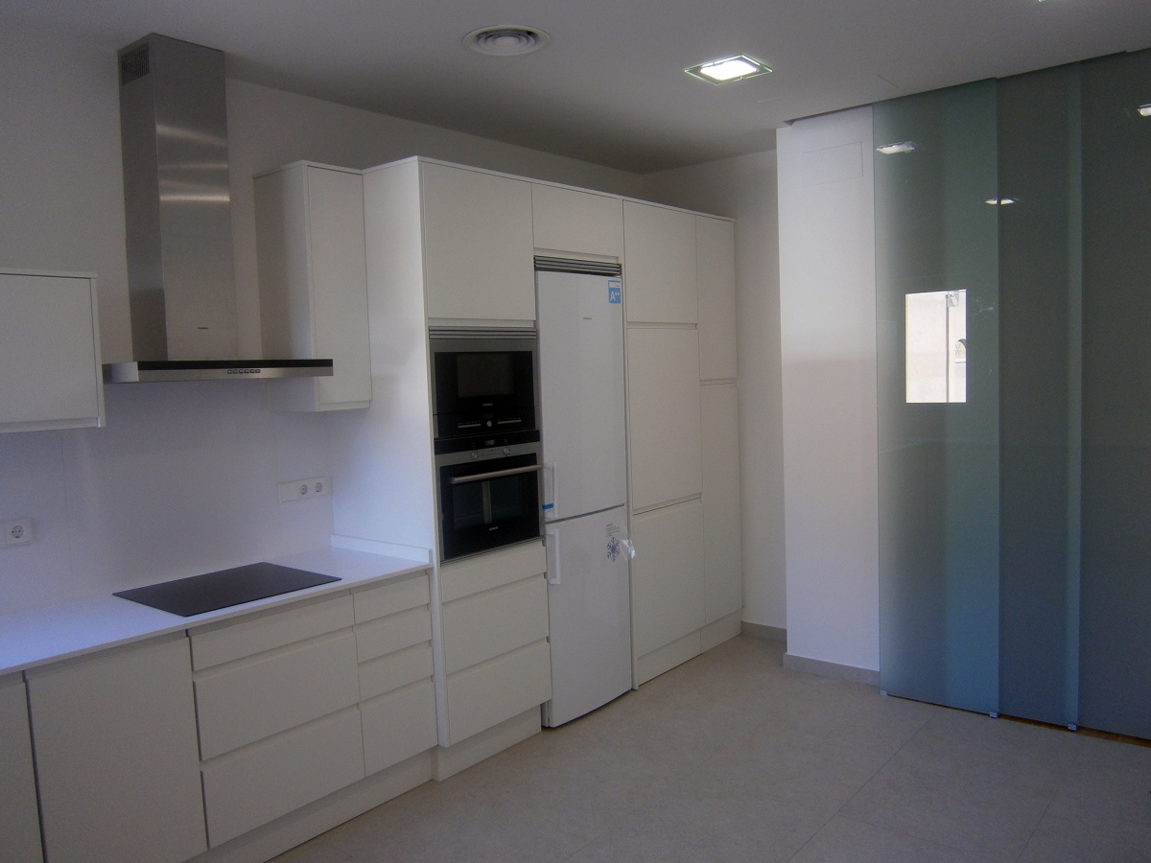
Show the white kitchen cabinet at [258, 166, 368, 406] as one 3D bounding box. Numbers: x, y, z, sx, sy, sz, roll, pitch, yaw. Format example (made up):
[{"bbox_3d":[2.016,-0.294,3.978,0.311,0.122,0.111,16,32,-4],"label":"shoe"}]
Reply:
[{"bbox_3d":[-1.056,-0.562,3.504,0.349,0.945,0.268,2,6,41],"label":"white kitchen cabinet"}]

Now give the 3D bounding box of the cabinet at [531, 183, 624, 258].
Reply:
[{"bbox_3d":[-0.225,-0.940,4.151,0.650,0.311,0.627,2,6,41],"label":"cabinet"}]

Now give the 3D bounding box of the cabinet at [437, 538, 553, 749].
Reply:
[{"bbox_3d":[-0.566,0.846,3.821,0.650,0.735,0.603,2,6,41],"label":"cabinet"}]

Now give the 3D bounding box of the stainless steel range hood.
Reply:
[{"bbox_3d":[-1.333,-0.772,3.056,0.504,1.173,0.696,2,6,41],"label":"stainless steel range hood"}]

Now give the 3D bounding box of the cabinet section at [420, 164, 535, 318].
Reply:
[{"bbox_3d":[-0.598,-0.751,3.688,0.600,0.602,0.596,1,5,40],"label":"cabinet section"}]

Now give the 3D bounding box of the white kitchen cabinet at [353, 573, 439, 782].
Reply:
[{"bbox_3d":[-0.904,0.910,3.478,0.610,0.684,0.343,2,6,41],"label":"white kitchen cabinet"}]

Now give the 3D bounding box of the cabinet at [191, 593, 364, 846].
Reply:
[{"bbox_3d":[-1.210,0.947,3.126,0.610,0.684,0.593,2,6,41],"label":"cabinet"}]

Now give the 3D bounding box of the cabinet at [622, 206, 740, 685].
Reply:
[{"bbox_3d":[0.365,0.040,4.870,0.650,2.426,1.068,2,6,41],"label":"cabinet"}]

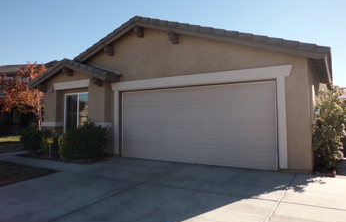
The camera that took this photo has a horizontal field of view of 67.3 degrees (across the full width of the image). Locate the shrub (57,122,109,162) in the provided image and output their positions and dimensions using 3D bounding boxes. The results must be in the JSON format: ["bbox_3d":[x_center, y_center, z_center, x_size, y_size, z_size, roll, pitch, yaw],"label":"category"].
[{"bbox_3d":[-2.897,0.946,8.489,1.600,1.250,1.150,-2,-3,31],"label":"shrub"}]

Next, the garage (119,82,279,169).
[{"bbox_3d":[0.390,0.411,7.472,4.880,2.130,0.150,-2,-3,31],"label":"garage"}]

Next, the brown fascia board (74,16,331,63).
[{"bbox_3d":[-0.251,-1.912,7.409,8.000,1.950,0.280,-2,-3,31],"label":"brown fascia board"}]

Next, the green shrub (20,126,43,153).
[{"bbox_3d":[-5.771,1.193,10.623,0.850,1.000,0.850,-2,-3,31],"label":"green shrub"}]

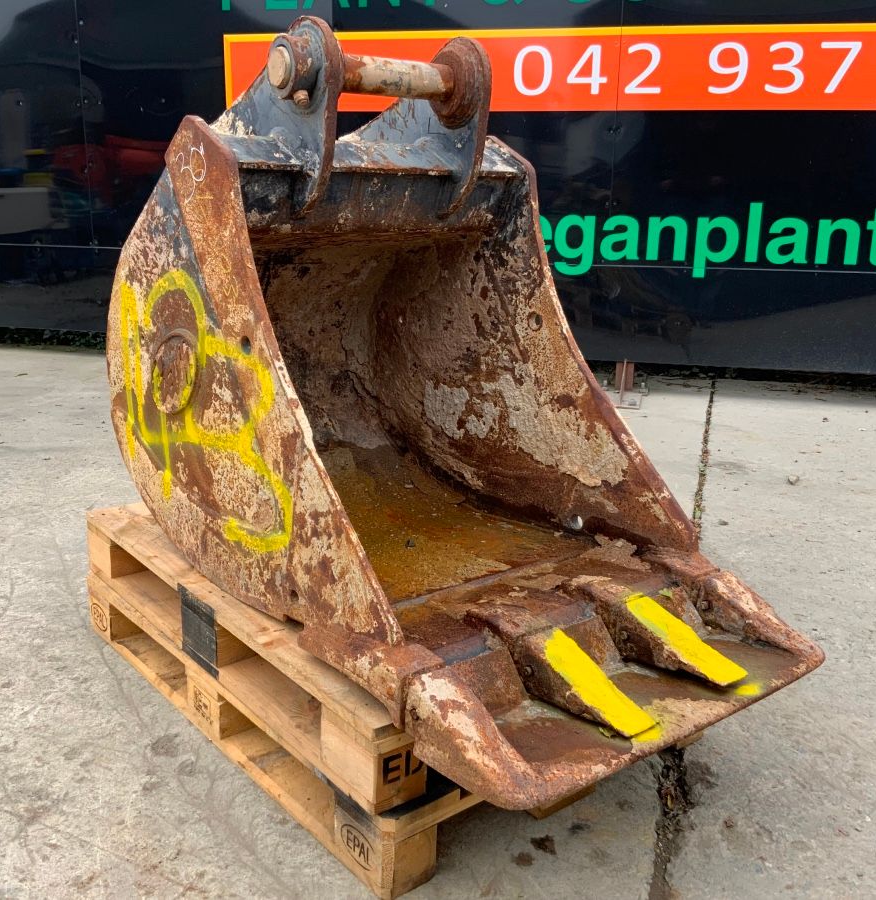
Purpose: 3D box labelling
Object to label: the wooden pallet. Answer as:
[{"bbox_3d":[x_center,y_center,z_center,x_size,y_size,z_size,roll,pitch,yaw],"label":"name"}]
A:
[{"bbox_3d":[-0.153,0.365,2.215,0.812,0.287,1.222,-11,20,-38],"label":"wooden pallet"}]

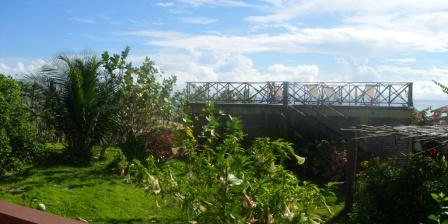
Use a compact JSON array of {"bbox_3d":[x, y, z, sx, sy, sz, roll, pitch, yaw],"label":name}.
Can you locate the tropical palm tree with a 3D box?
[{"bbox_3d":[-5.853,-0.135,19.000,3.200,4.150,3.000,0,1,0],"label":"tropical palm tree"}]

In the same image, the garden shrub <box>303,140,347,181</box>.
[{"bbox_3d":[3.208,1.516,15.700,1.400,1.350,1.250,0,1,0],"label":"garden shrub"}]

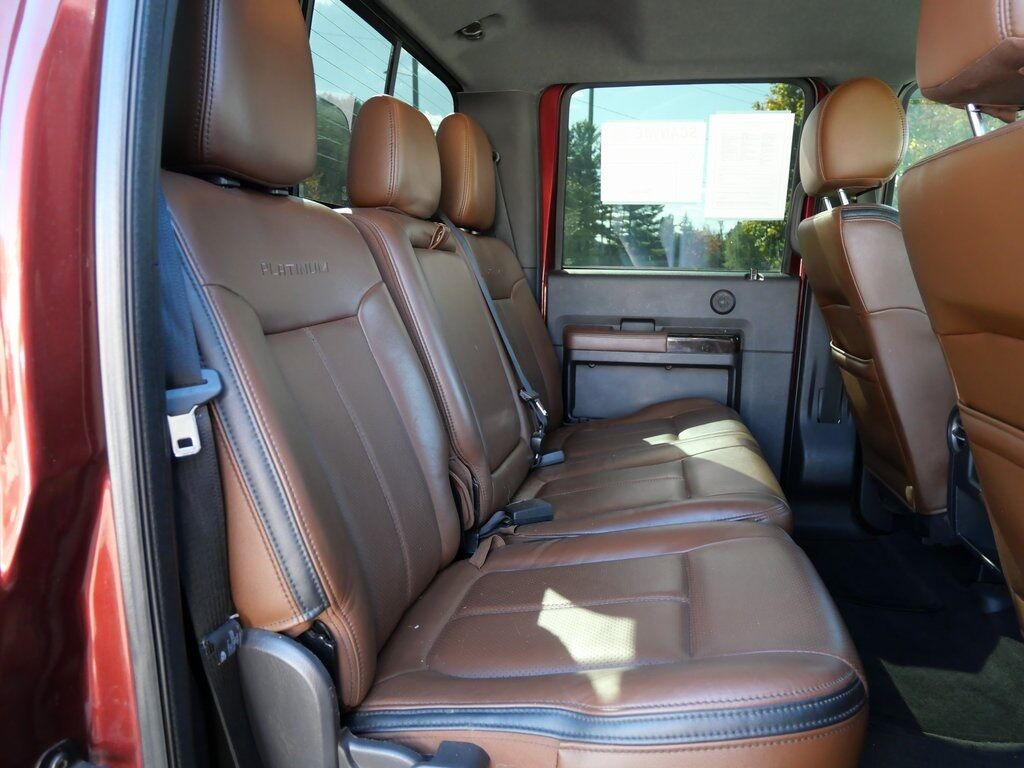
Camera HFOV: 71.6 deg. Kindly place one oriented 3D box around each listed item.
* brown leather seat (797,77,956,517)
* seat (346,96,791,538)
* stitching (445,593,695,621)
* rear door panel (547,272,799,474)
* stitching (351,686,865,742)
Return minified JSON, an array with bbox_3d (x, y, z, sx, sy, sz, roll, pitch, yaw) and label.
[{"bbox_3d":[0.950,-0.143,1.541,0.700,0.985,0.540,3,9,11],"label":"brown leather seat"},{"bbox_3d":[0.133,-0.151,1.538,0.790,0.932,0.895,3,9,11],"label":"seat"},{"bbox_3d":[0.068,0.272,0.865,0.295,0.015,0.018,-9,7,13],"label":"stitching"},{"bbox_3d":[0.441,-0.004,2.031,0.687,0.617,0.130,3,9,11],"label":"rear door panel"},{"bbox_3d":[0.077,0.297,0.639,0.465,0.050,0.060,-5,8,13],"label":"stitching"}]

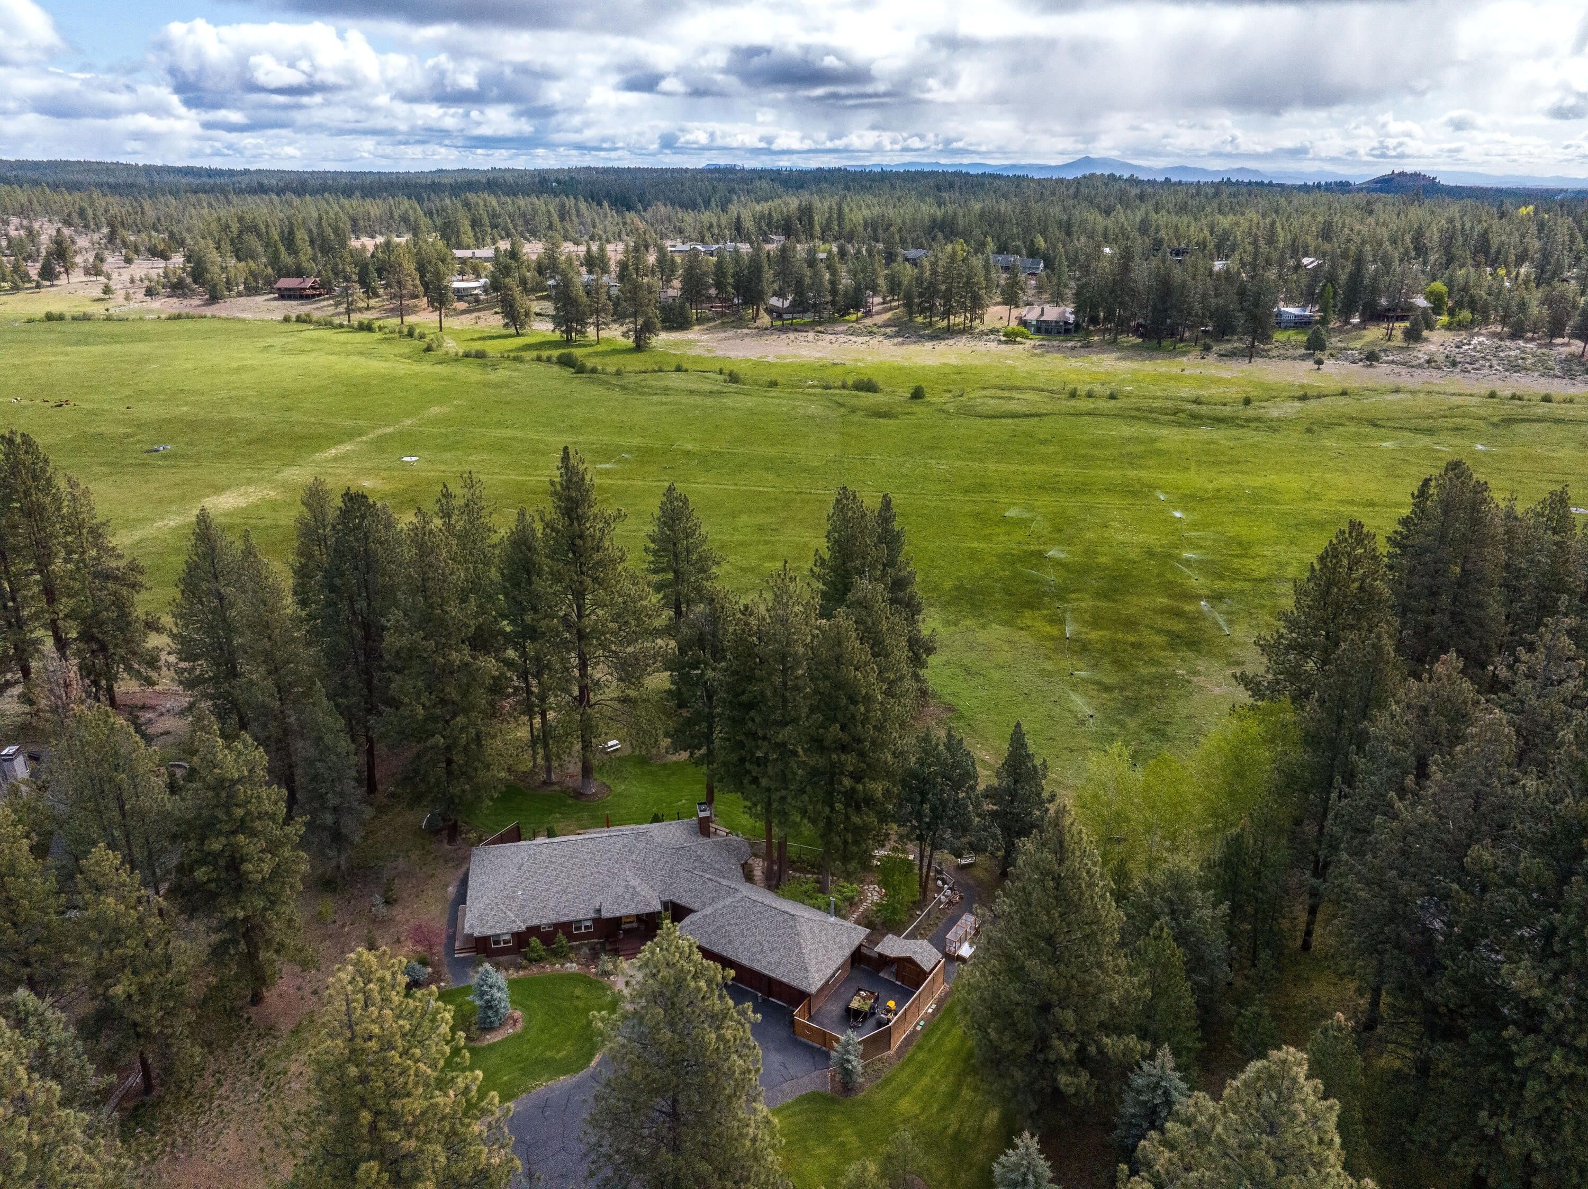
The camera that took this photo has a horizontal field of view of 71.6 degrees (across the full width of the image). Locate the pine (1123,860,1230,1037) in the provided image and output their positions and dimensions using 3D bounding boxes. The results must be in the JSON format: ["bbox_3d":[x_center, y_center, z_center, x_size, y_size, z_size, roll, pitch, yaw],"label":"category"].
[{"bbox_3d":[26.170,23.770,73.750,6.990,13.780,6.990,1,21,0],"label":"pine"}]

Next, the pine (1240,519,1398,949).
[{"bbox_3d":[41.170,12.080,84.810,11.280,36.760,10.720,0,21,0],"label":"pine"}]

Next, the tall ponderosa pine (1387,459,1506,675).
[{"bbox_3d":[68.040,0.300,115.010,11.930,29.400,11.930,1,21,0],"label":"tall ponderosa pine"}]

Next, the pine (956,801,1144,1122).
[{"bbox_3d":[15.473,21.623,65.096,10.710,21.476,10.710,0,21,0],"label":"pine"}]

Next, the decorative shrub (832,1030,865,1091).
[{"bbox_3d":[3.427,29.126,68.900,2.103,4.747,2.103,0,21,0],"label":"decorative shrub"}]

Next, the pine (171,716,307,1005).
[{"bbox_3d":[-37.800,18.210,73.620,8.720,22.590,8.720,1,21,0],"label":"pine"}]

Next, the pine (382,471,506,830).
[{"bbox_3d":[-32.040,6.670,100.220,10.620,35.290,10.090,0,21,0],"label":"pine"}]

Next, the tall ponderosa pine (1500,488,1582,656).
[{"bbox_3d":[80.490,3.030,118.290,9.340,29.830,9.340,0,21,0],"label":"tall ponderosa pine"}]

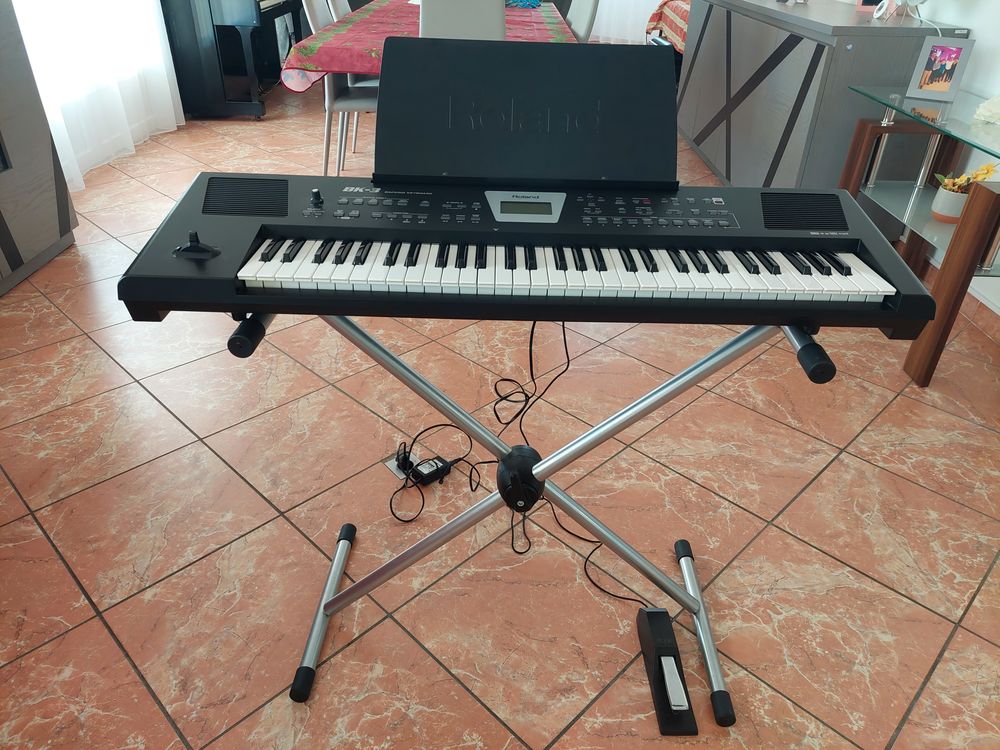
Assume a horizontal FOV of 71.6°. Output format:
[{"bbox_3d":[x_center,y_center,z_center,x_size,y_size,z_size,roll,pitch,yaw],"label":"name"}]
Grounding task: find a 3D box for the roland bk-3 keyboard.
[{"bbox_3d":[0.039,-0.182,1.015,1.045,0.118,0.316,1,31,0],"label":"roland bk-3 keyboard"}]

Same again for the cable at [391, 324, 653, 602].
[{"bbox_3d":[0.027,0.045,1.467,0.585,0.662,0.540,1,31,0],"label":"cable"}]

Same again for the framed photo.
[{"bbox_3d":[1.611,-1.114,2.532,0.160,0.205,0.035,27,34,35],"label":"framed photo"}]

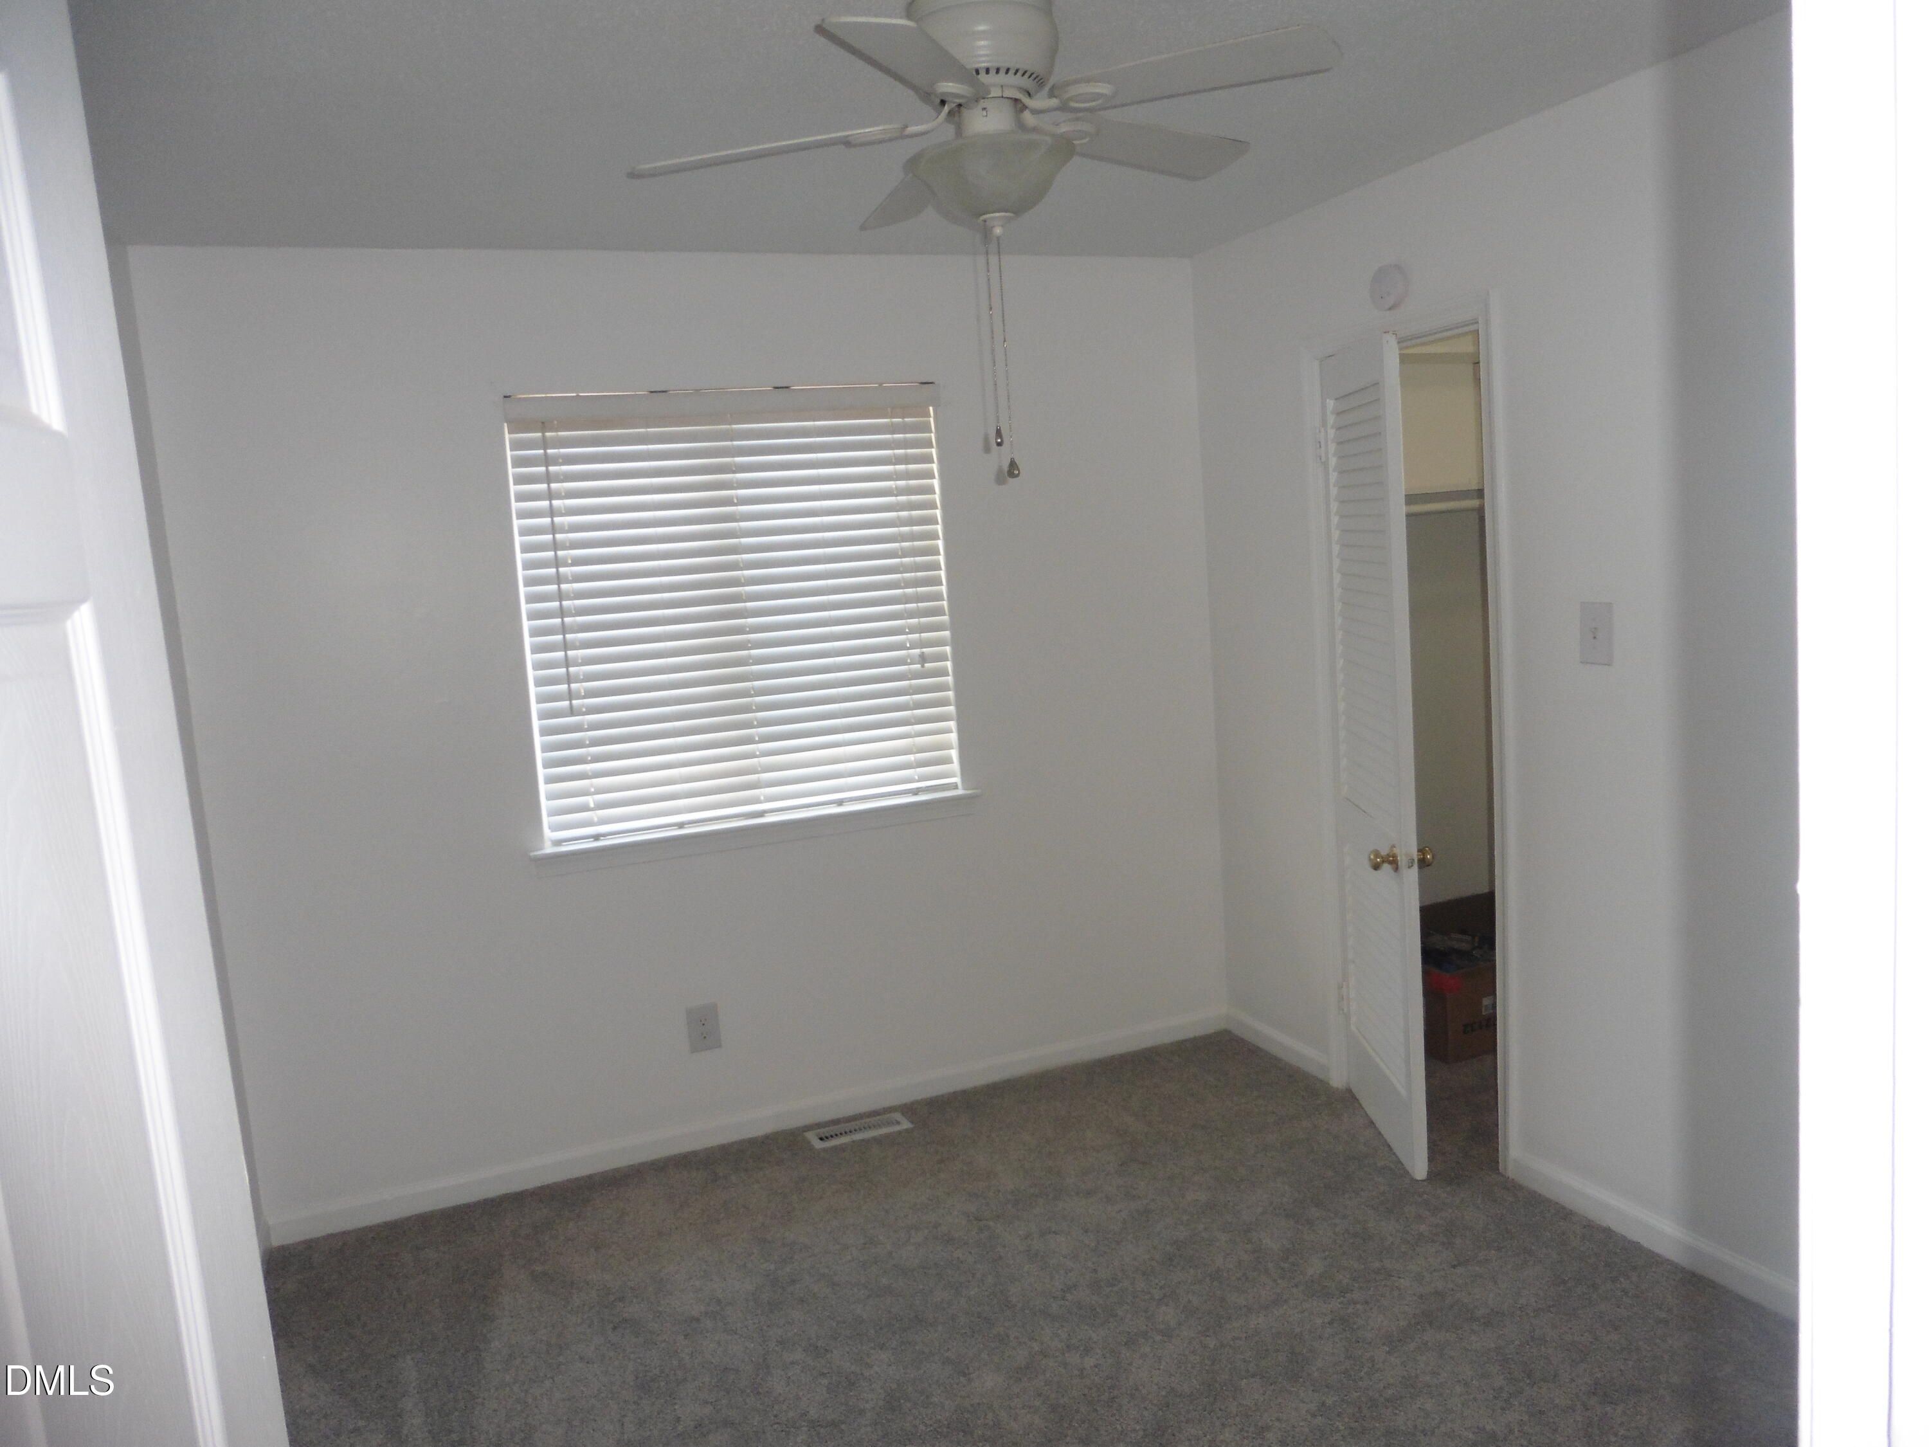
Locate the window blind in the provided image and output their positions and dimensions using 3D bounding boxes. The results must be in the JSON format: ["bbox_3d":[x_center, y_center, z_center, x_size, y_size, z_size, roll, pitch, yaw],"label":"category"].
[{"bbox_3d":[-0.593,-0.325,3.675,1.180,1.153,0.065,-7,7,-22],"label":"window blind"}]

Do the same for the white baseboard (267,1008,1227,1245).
[{"bbox_3d":[-0.434,1.123,3.844,2.808,0.064,0.016,-7,7,-22],"label":"white baseboard"}]

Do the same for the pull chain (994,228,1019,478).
[{"bbox_3d":[0.065,-0.569,2.069,0.020,0.376,0.020,-7,7,-22],"label":"pull chain"}]

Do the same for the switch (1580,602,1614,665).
[{"bbox_3d":[1.340,-0.190,2.844,0.013,0.133,0.084,-7,7,-22],"label":"switch"}]

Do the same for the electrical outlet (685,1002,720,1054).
[{"bbox_3d":[-0.718,0.846,3.702,0.087,0.129,0.011,-7,7,-22],"label":"electrical outlet"}]

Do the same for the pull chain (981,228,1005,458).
[{"bbox_3d":[0.044,-0.591,2.058,0.015,0.340,0.015,-7,7,-22],"label":"pull chain"}]

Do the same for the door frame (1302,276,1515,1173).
[{"bbox_3d":[1.163,0.028,3.451,0.105,2.100,0.718,-7,7,-22],"label":"door frame"}]

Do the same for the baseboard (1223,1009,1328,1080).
[{"bbox_3d":[0.954,0.990,4.126,0.016,0.065,0.520,-7,7,-22],"label":"baseboard"}]

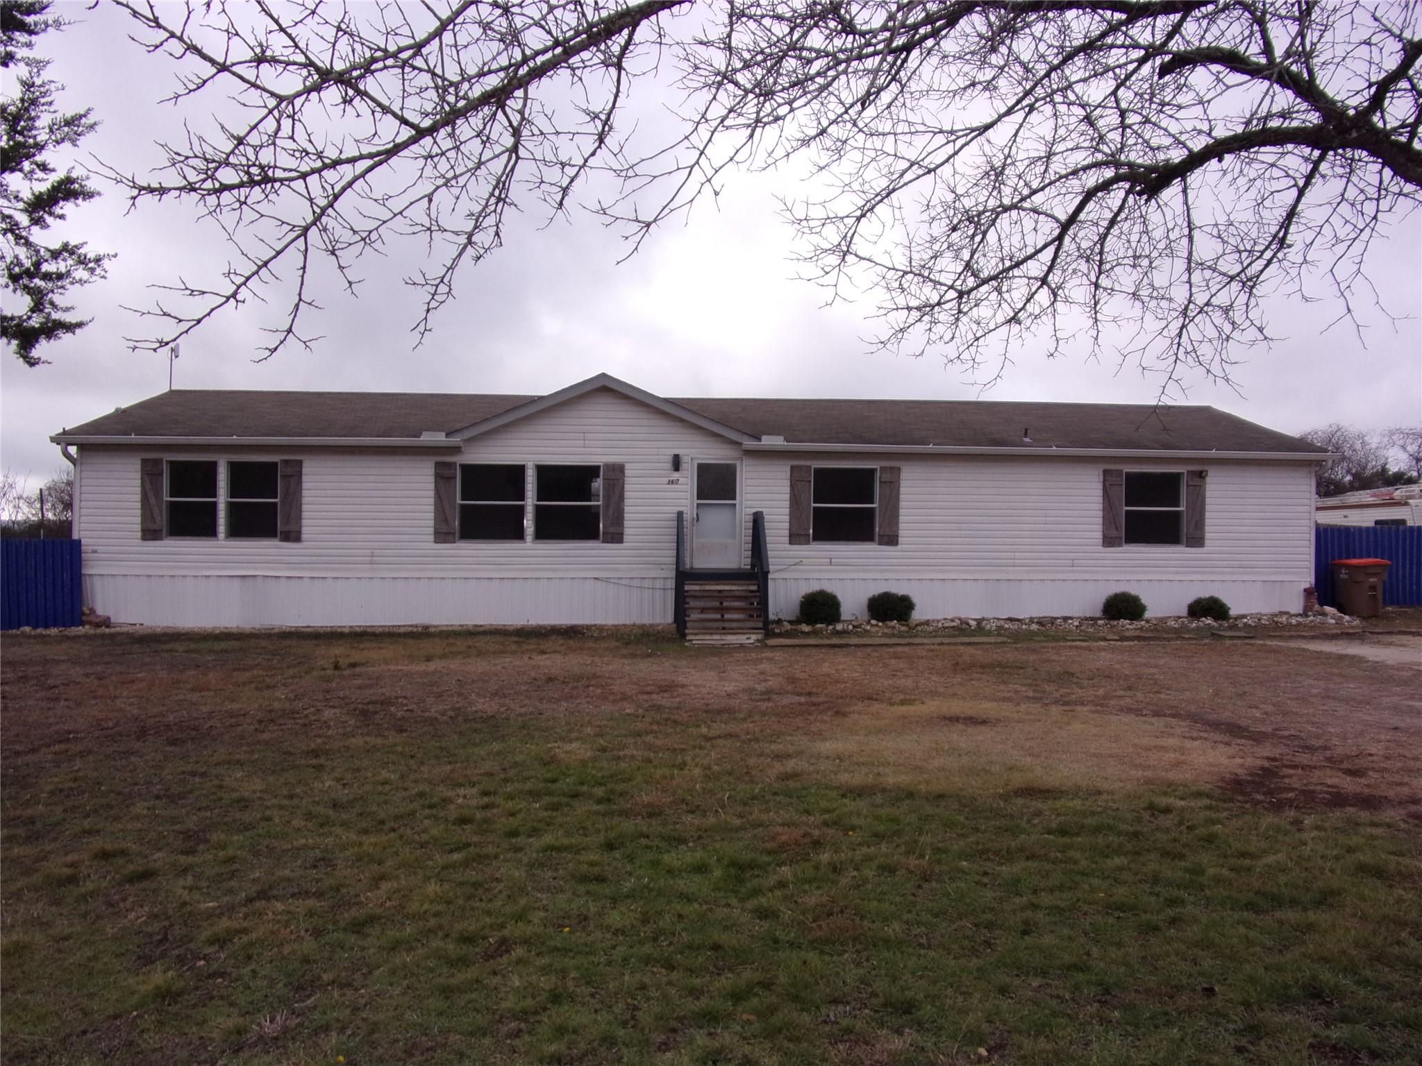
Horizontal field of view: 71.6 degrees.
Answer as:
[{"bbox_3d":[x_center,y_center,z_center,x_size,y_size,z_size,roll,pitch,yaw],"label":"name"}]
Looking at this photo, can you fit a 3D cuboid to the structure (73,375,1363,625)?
[{"bbox_3d":[-0.137,-0.603,21.097,22.297,4.610,7.900,0,0,-3],"label":"structure"}]

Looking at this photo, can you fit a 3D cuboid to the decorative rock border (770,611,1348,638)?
[{"bbox_3d":[6.285,1.549,17.137,10.560,0.320,1.200,0,0,-3],"label":"decorative rock border"}]

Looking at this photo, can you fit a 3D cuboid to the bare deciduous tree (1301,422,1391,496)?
[{"bbox_3d":[26.809,-1.630,42.000,4.400,6.158,4.400,0,0,-3],"label":"bare deciduous tree"}]

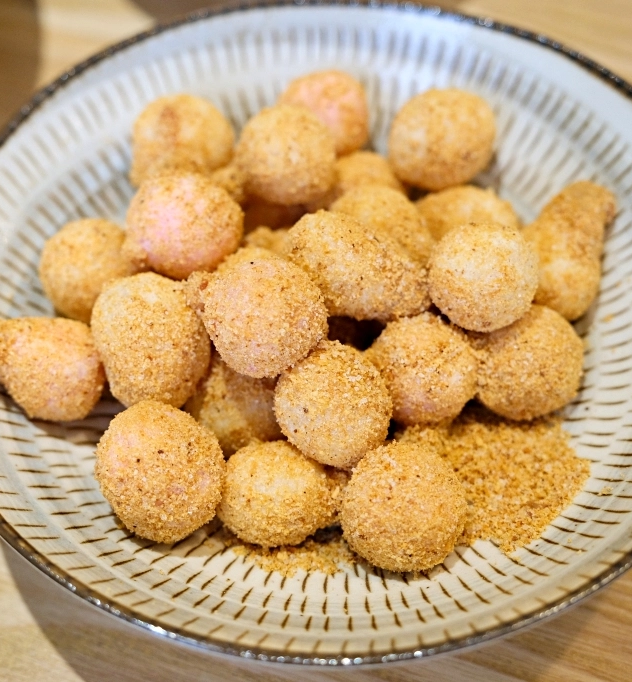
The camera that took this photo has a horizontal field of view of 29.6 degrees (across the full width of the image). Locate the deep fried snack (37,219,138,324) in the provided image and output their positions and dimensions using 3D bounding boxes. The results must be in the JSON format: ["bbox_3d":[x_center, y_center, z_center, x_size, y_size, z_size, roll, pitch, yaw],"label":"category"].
[{"bbox_3d":[-0.068,-0.021,0.353,0.030,0.030,0.030,-1,54,1],"label":"deep fried snack"}]

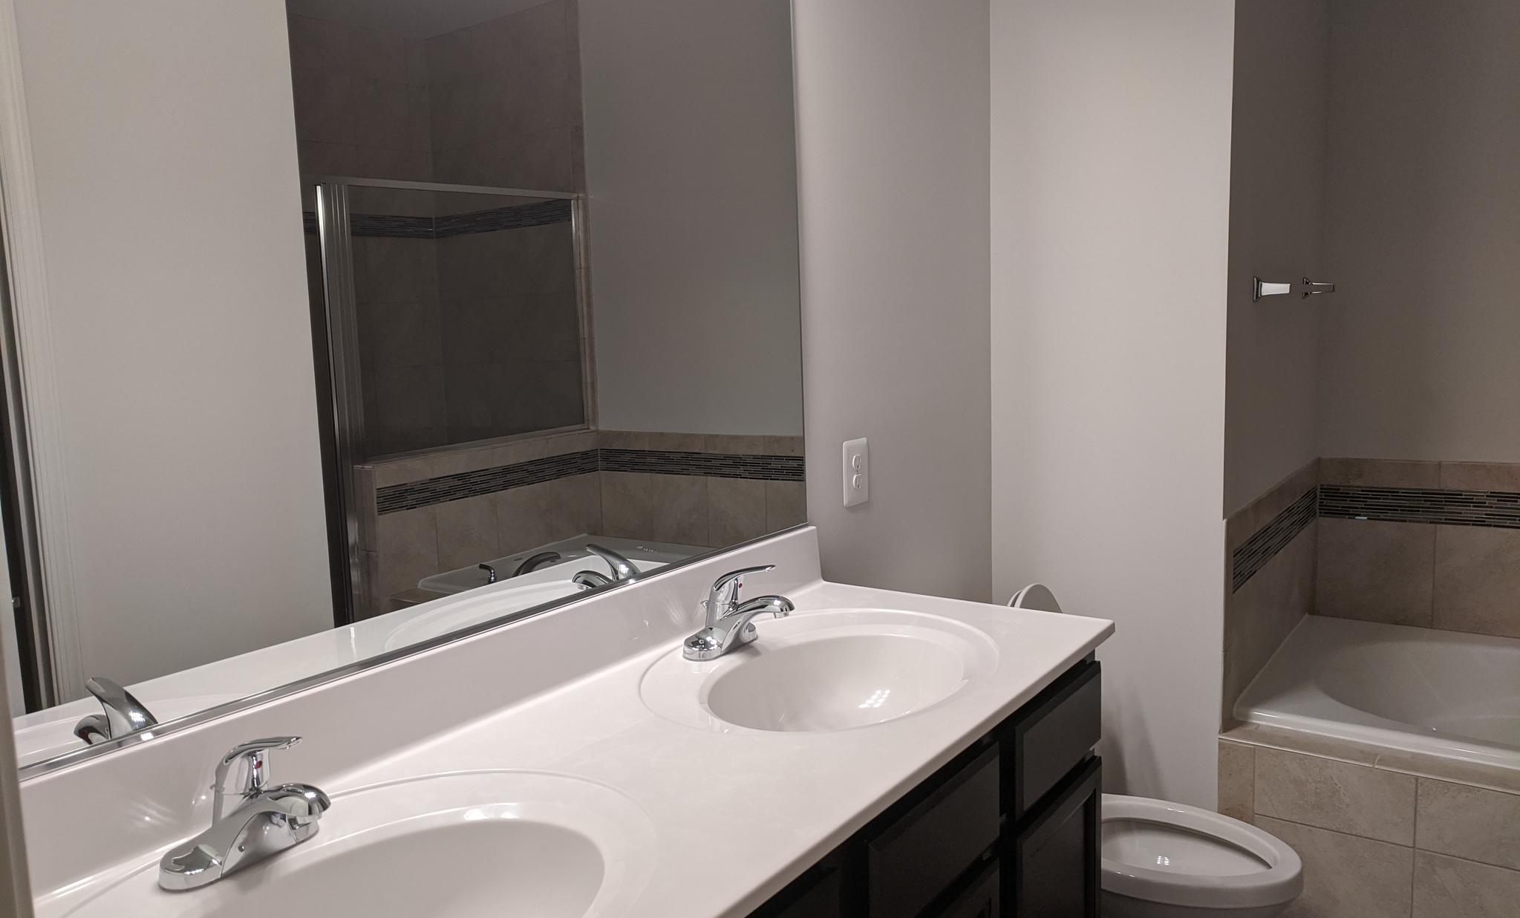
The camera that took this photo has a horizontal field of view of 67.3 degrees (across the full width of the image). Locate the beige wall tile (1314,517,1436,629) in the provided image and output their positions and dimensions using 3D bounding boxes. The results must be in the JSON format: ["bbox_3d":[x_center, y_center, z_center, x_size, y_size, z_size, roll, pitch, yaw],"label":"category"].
[{"bbox_3d":[1.785,0.326,3.318,0.302,0.298,0.010,3,9,35],"label":"beige wall tile"}]

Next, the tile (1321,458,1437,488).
[{"bbox_3d":[1.777,0.044,3.281,0.302,0.077,0.010,3,9,35],"label":"tile"}]

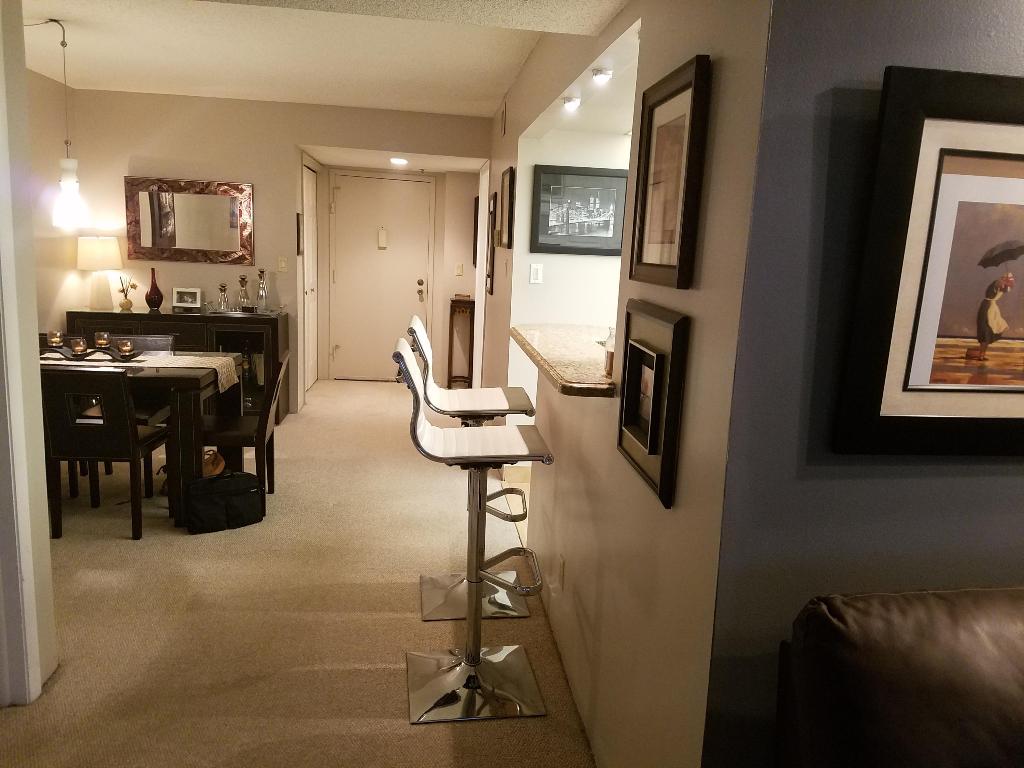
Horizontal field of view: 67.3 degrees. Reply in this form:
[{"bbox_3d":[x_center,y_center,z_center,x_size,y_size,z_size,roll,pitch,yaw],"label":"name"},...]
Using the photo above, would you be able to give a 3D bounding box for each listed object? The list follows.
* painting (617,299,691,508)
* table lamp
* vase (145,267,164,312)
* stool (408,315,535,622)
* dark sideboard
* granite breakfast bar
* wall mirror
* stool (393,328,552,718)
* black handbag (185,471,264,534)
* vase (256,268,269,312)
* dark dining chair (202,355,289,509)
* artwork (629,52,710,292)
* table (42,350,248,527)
[{"bbox_3d":[0.310,0.026,1.790,0.030,0.410,0.410,2,11,-7],"label":"painting"},{"bbox_3d":[-3.073,-0.822,5.740,0.283,0.533,0.253,2,10,-7],"label":"table lamp"},{"bbox_3d":[-2.688,-0.708,5.782,0.130,0.318,0.130,2,11,-7],"label":"vase"},{"bbox_3d":[-0.175,0.321,3.130,0.515,1.152,0.430,2,11,-7],"label":"stool"},{"bbox_3d":[-2.521,-0.142,5.920,1.477,0.821,0.405,2,10,-7],"label":"dark sideboard"},{"bbox_3d":[0.342,-0.104,2.828,0.578,0.048,1.474,2,10,-7],"label":"granite breakfast bar"},{"bbox_3d":[-2.483,-1.251,5.950,0.950,0.625,0.040,2,11,-7],"label":"wall mirror"},{"bbox_3d":[-0.135,0.440,2.475,0.499,1.131,0.447,1,10,-8],"label":"stool"},{"bbox_3d":[-1.436,0.580,3.828,0.345,0.260,0.150,-4,12,-31],"label":"black handbag"},{"bbox_3d":[-1.914,-0.717,5.922,0.087,0.332,0.087,2,10,-7],"label":"vase"},{"bbox_3d":[-1.470,0.249,4.077,0.549,0.809,0.429,1,10,-8],"label":"dark dining chair"},{"bbox_3d":[0.336,-0.446,1.696,0.028,0.449,0.380,2,11,-7],"label":"artwork"},{"bbox_3d":[-2.280,0.247,4.062,1.460,0.752,0.840,2,11,-7],"label":"table"}]

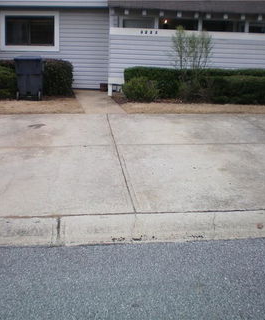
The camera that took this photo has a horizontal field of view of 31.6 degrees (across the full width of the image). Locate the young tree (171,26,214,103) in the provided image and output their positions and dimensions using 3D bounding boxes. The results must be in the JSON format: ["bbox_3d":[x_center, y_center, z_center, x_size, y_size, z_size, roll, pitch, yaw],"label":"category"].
[{"bbox_3d":[1.538,-2.448,12.100,1.003,1.910,1.000,-1,9,-7],"label":"young tree"}]

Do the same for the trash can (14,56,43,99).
[{"bbox_3d":[-2.683,-2.108,12.200,0.670,1.080,0.800,-1,9,-6],"label":"trash can"}]

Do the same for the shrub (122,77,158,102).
[{"bbox_3d":[0.228,-1.813,12.050,0.902,0.657,0.800,-1,9,-7],"label":"shrub"}]

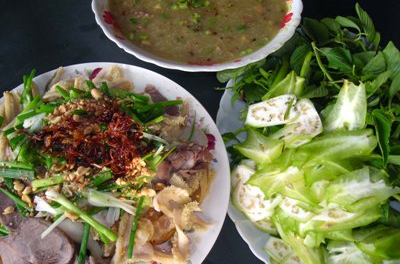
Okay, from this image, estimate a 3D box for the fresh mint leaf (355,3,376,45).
[{"bbox_3d":[0.194,-0.128,0.515,0.015,0.008,0.053,-19,83,-13],"label":"fresh mint leaf"}]

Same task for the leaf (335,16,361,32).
[{"bbox_3d":[0.161,-0.116,0.479,0.026,0.012,0.016,32,62,17],"label":"leaf"}]

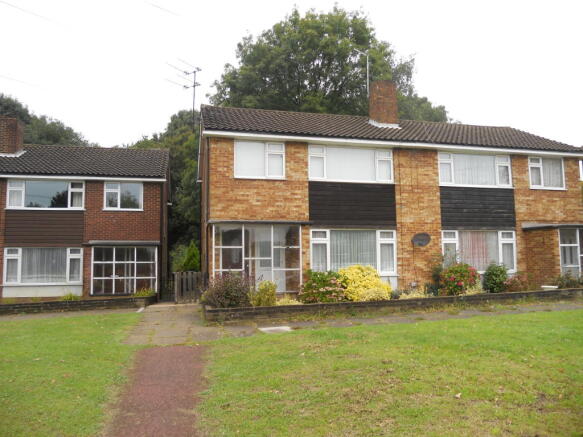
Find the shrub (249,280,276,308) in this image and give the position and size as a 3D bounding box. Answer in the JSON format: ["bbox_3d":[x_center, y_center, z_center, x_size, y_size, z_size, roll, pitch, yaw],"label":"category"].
[{"bbox_3d":[-0.707,1.838,11.114,0.680,0.639,0.620,1,-6,-15],"label":"shrub"}]

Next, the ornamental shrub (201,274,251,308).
[{"bbox_3d":[-1.580,1.778,11.045,1.250,0.805,1.000,1,-6,-15],"label":"ornamental shrub"}]

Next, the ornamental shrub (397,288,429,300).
[{"bbox_3d":[3.295,2.034,12.257,0.900,0.290,0.650,1,-6,-15],"label":"ornamental shrub"}]

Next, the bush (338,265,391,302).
[{"bbox_3d":[1.963,1.723,12.143,1.380,0.958,1.100,1,-6,-15],"label":"bush"}]

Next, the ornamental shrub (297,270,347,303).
[{"bbox_3d":[0.788,1.782,11.826,1.280,0.828,1.050,1,-6,-15],"label":"ornamental shrub"}]

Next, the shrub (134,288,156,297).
[{"bbox_3d":[-5.384,2.772,16.752,0.850,0.382,0.600,1,-6,-12],"label":"shrub"}]

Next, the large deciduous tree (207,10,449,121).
[{"bbox_3d":[2.180,-5.091,29.604,15.500,18.031,14.000,1,-6,-15],"label":"large deciduous tree"}]

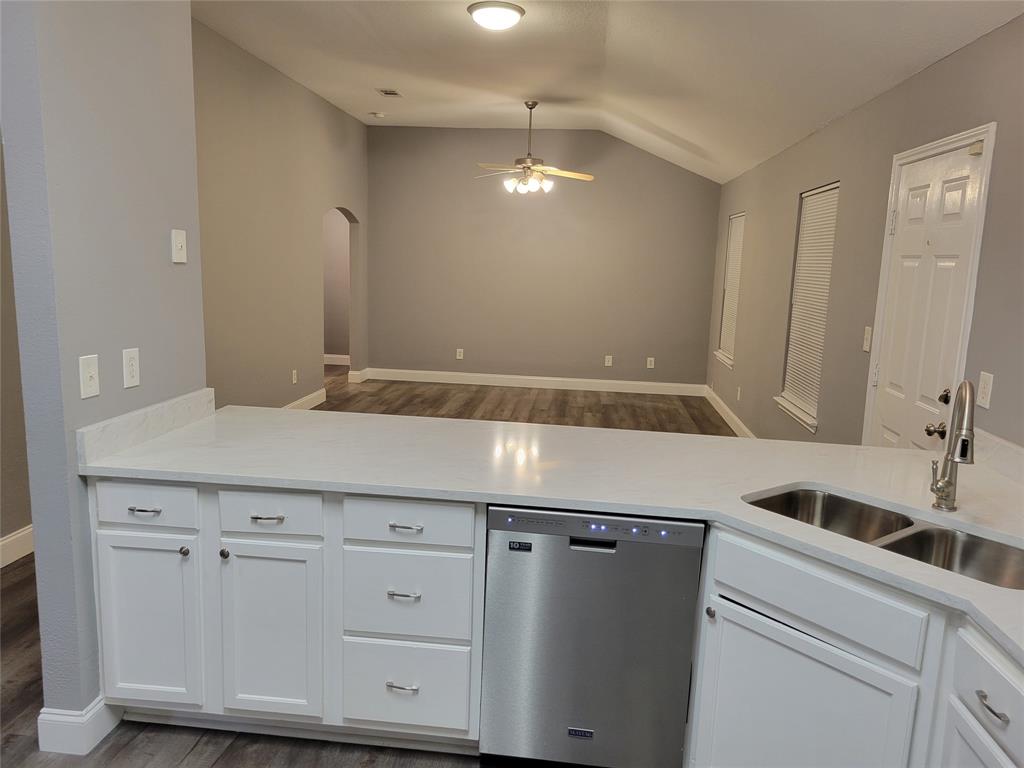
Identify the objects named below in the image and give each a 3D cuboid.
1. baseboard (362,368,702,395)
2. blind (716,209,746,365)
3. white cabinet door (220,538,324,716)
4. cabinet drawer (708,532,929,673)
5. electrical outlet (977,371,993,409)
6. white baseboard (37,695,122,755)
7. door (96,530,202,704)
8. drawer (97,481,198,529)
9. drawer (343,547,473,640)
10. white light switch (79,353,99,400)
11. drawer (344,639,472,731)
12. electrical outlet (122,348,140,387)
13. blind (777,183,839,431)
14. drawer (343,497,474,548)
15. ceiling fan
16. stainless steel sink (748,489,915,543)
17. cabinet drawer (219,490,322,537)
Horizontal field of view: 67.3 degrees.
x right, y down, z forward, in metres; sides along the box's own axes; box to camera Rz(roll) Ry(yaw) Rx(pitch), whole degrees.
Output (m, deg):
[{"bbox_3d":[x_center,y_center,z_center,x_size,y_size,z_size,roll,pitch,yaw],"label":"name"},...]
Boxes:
[{"bbox_3d":[0.251,-0.017,9.239,4.072,0.136,0.022,3,10,6],"label":"baseboard"},{"bbox_3d":[2.242,-0.991,7.784,0.050,1.425,0.870,3,10,6],"label":"blind"},{"bbox_3d":[-0.726,0.744,2.345,0.313,0.549,0.025,3,9,5],"label":"white cabinet door"},{"bbox_3d":[0.720,0.508,1.869,0.025,0.127,0.540,-5,12,-37],"label":"cabinet drawer"},{"bbox_3d":[1.657,0.023,2.703,0.013,0.120,0.084,3,10,6],"label":"electrical outlet"},{"bbox_3d":[-1.379,1.063,2.467,0.150,0.135,0.178,3,10,6],"label":"white baseboard"},{"bbox_3d":[-1.117,0.725,2.382,0.318,0.548,0.025,3,9,5],"label":"door"},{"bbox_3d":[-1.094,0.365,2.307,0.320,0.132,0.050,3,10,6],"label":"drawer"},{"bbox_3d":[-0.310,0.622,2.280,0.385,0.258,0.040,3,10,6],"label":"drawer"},{"bbox_3d":[-1.275,-0.021,2.330,0.012,0.120,0.075,3,10,6],"label":"white light switch"},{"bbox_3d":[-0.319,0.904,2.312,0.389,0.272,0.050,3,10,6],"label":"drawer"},{"bbox_3d":[-1.249,-0.054,2.533,0.010,0.120,0.075,3,10,6],"label":"electrical outlet"},{"bbox_3d":[1.941,-0.533,4.987,0.050,1.435,0.890,3,10,6],"label":"blind"},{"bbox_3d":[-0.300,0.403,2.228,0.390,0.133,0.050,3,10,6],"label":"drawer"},{"bbox_3d":[0.190,-2.255,7.350,1.240,0.840,1.240,3,10,6],"label":"ceiling fan"},{"bbox_3d":[0.898,0.469,2.200,0.367,0.190,0.355,-5,12,-37],"label":"stainless steel sink"},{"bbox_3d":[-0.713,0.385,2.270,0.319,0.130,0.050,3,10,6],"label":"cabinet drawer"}]

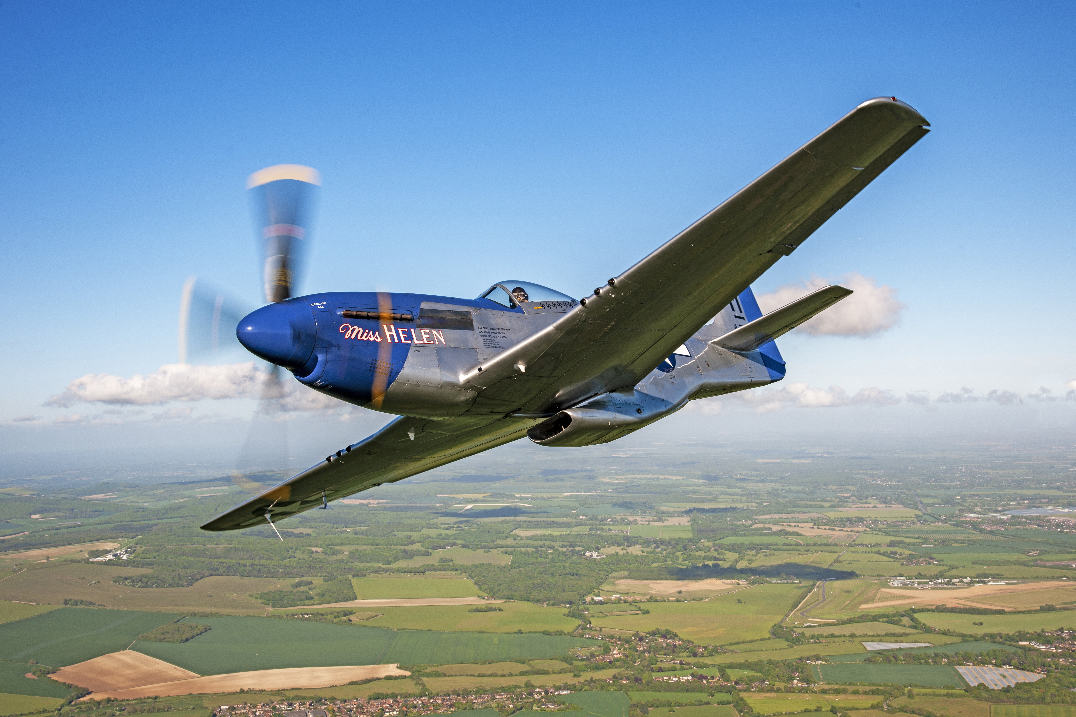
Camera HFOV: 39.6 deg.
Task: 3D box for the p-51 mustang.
[{"bbox_3d":[0.334,-0.147,18.212,11.280,3.180,9.830,-31,-22,36],"label":"p-51 mustang"}]

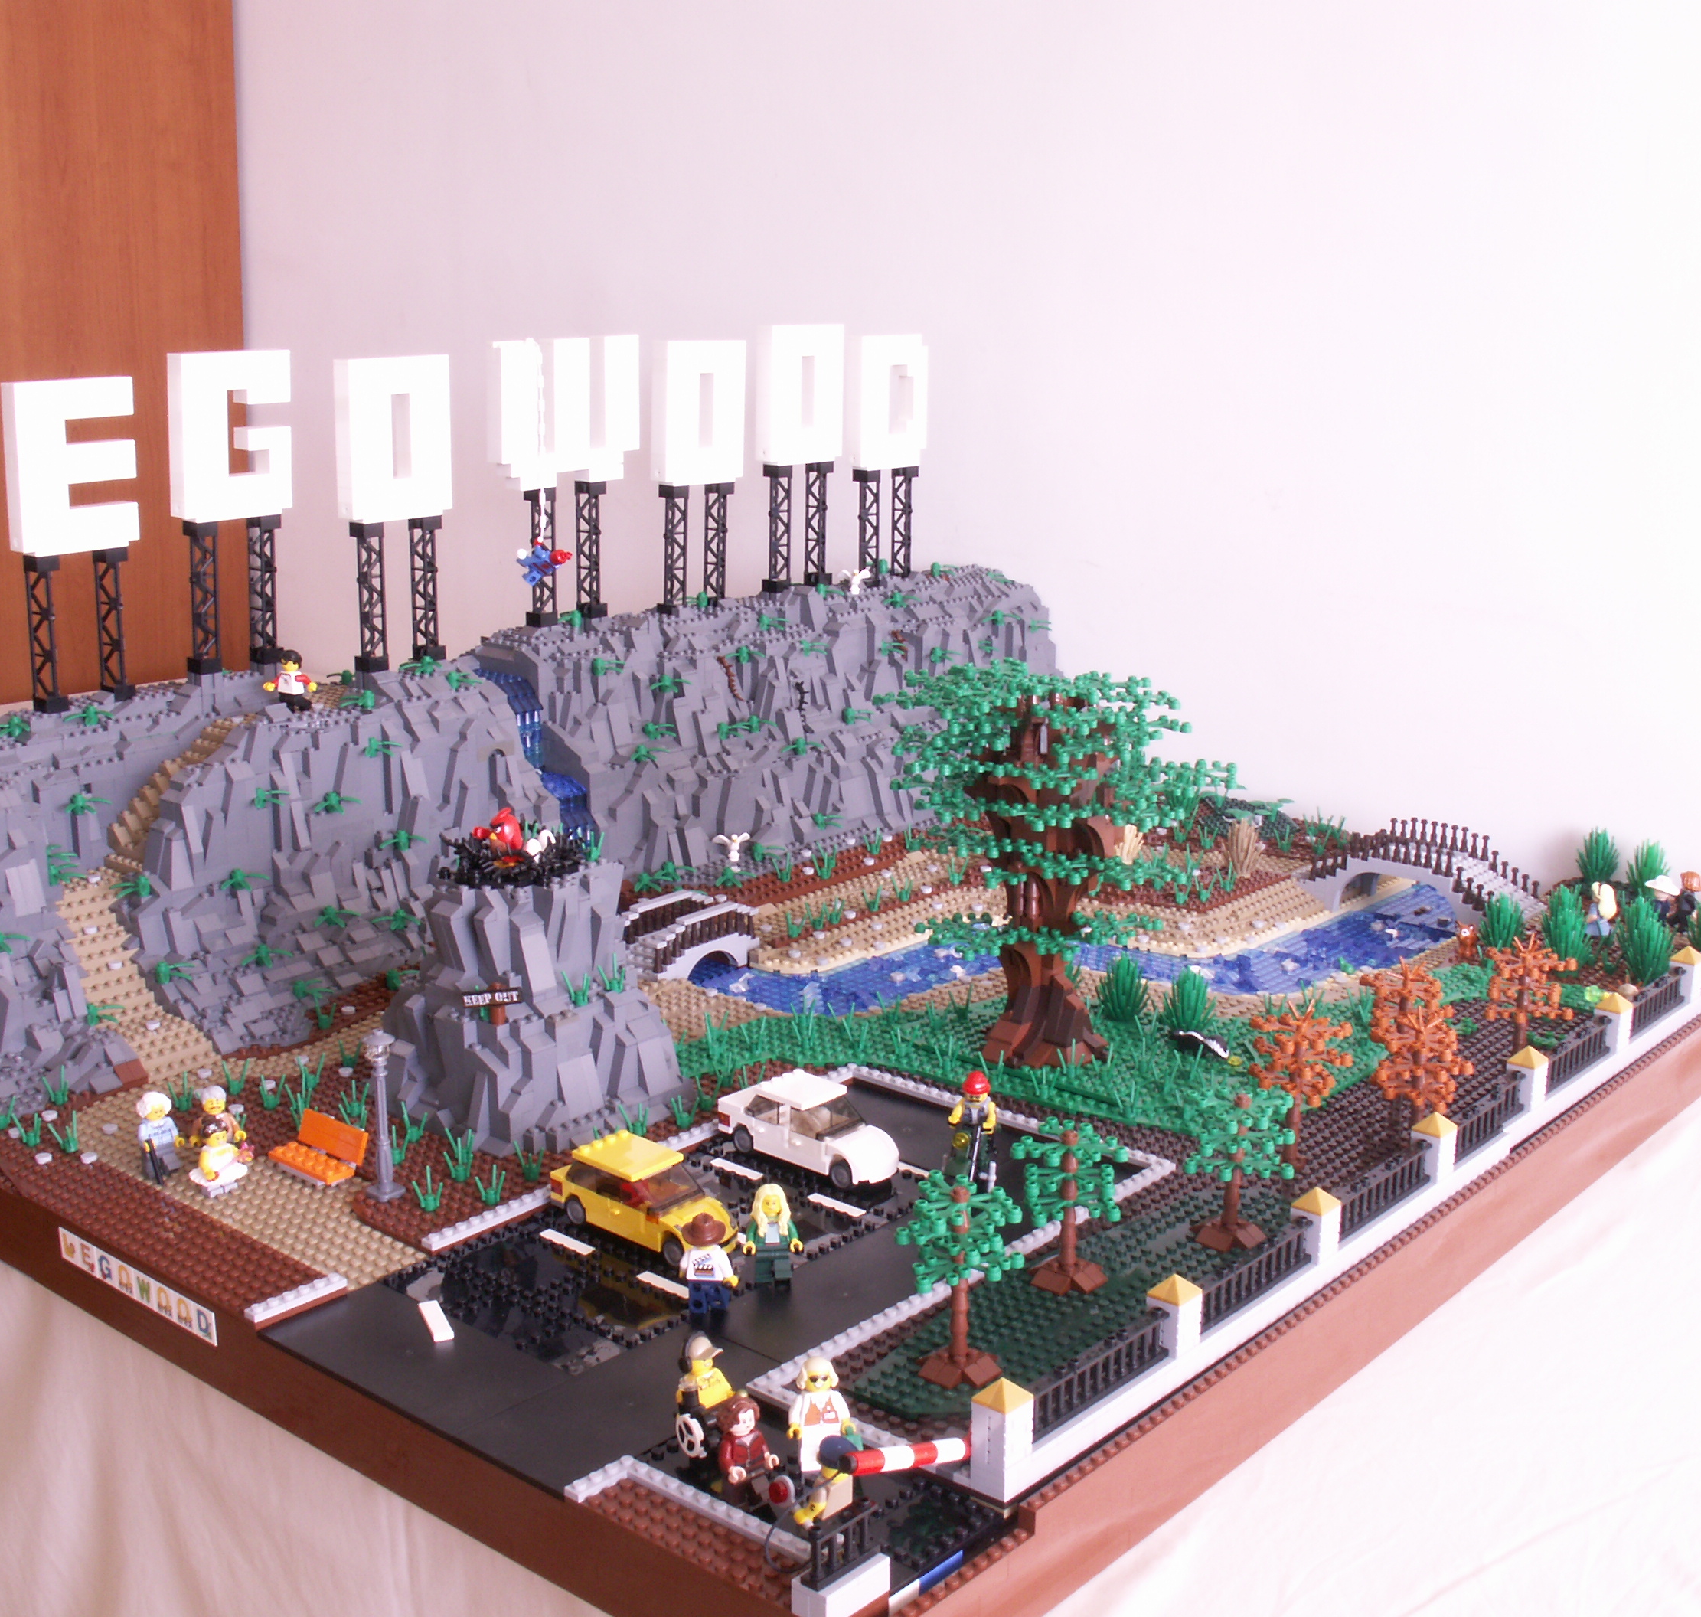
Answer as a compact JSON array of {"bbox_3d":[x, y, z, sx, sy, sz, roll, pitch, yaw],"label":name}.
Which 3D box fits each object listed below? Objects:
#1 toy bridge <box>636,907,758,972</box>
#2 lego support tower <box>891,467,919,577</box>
[{"bbox_3d":[-0.107,0.083,1.389,0.047,0.041,0.095,12,18,40],"label":"toy bridge"},{"bbox_3d":[0.044,-0.227,1.756,0.016,0.094,0.016,12,18,39],"label":"lego support tower"}]

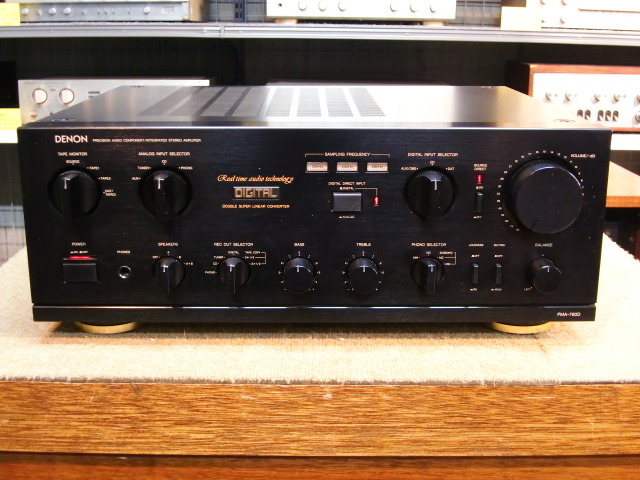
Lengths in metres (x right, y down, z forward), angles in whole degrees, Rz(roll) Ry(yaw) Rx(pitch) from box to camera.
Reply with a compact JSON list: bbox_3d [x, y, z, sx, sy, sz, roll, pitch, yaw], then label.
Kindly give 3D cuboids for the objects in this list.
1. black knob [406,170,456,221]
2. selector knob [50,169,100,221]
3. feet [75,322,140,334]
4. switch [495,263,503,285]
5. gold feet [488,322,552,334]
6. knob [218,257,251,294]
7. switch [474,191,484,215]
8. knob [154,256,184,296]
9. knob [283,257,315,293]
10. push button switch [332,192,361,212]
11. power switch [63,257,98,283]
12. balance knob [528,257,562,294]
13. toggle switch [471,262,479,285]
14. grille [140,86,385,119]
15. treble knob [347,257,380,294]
[{"bbox_3d":[0.084,-0.032,0.623,0.036,0.036,0.021,0,15,-1],"label":"black knob"},{"bbox_3d":[-0.182,-0.032,0.621,0.036,0.036,0.019,0,15,-1],"label":"selector knob"},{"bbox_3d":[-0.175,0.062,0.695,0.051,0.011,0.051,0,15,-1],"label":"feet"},{"bbox_3d":[0.135,0.026,0.646,0.004,0.014,0.007,0,15,-1],"label":"switch"},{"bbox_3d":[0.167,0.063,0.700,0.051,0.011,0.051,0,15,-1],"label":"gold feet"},{"bbox_3d":[-0.065,0.027,0.640,0.025,0.025,0.018,0,15,-1],"label":"knob"},{"bbox_3d":[0.118,-0.028,0.631,0.004,0.014,0.007,0,15,-1],"label":"switch"},{"bbox_3d":[-0.115,0.027,0.640,0.025,0.025,0.018,0,15,-1],"label":"knob"},{"bbox_3d":[-0.015,0.027,0.641,0.025,0.025,0.018,0,15,-1],"label":"knob"},{"bbox_3d":[0.020,-0.028,0.631,0.021,0.013,0.007,0,15,-1],"label":"push button switch"},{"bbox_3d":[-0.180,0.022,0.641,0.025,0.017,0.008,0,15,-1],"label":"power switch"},{"bbox_3d":[0.169,0.027,0.642,0.024,0.024,0.019,0,15,-1],"label":"balance knob"},{"bbox_3d":[0.118,0.026,0.647,0.004,0.015,0.007,0,15,-1],"label":"toggle switch"},{"bbox_3d":[-0.049,-0.134,0.820,0.205,0.004,0.251,0,15,-1],"label":"grille"},{"bbox_3d":[0.033,0.027,0.639,0.024,0.024,0.020,0,15,-1],"label":"treble knob"}]

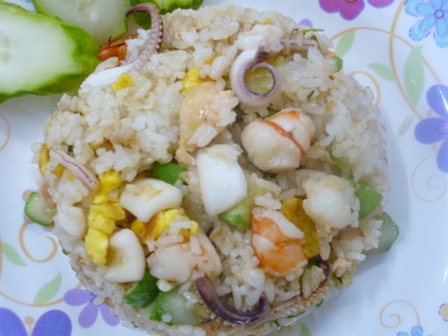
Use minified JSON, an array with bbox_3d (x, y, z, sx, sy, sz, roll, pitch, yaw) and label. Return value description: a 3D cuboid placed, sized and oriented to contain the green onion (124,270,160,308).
[{"bbox_3d":[-0.035,0.052,0.233,0.011,0.007,0.015,38,71,12],"label":"green onion"}]

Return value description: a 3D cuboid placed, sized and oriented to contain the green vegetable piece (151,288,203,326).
[{"bbox_3d":[-0.023,0.067,0.262,0.024,0.013,0.016,8,73,2],"label":"green vegetable piece"}]

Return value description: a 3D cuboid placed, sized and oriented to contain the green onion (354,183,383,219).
[{"bbox_3d":[0.068,0.015,0.257,0.011,0.007,0.014,37,71,12],"label":"green onion"}]

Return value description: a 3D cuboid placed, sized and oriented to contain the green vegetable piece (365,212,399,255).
[{"bbox_3d":[0.080,0.034,0.284,0.018,0.013,0.019,-14,73,-4],"label":"green vegetable piece"}]

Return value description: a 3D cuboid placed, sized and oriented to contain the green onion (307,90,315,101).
[{"bbox_3d":[0.042,-0.035,0.266,0.002,0.002,0.005,30,69,10],"label":"green onion"}]

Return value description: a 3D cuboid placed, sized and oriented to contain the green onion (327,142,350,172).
[{"bbox_3d":[0.054,-0.005,0.255,0.004,0.004,0.015,-28,72,-13],"label":"green onion"}]

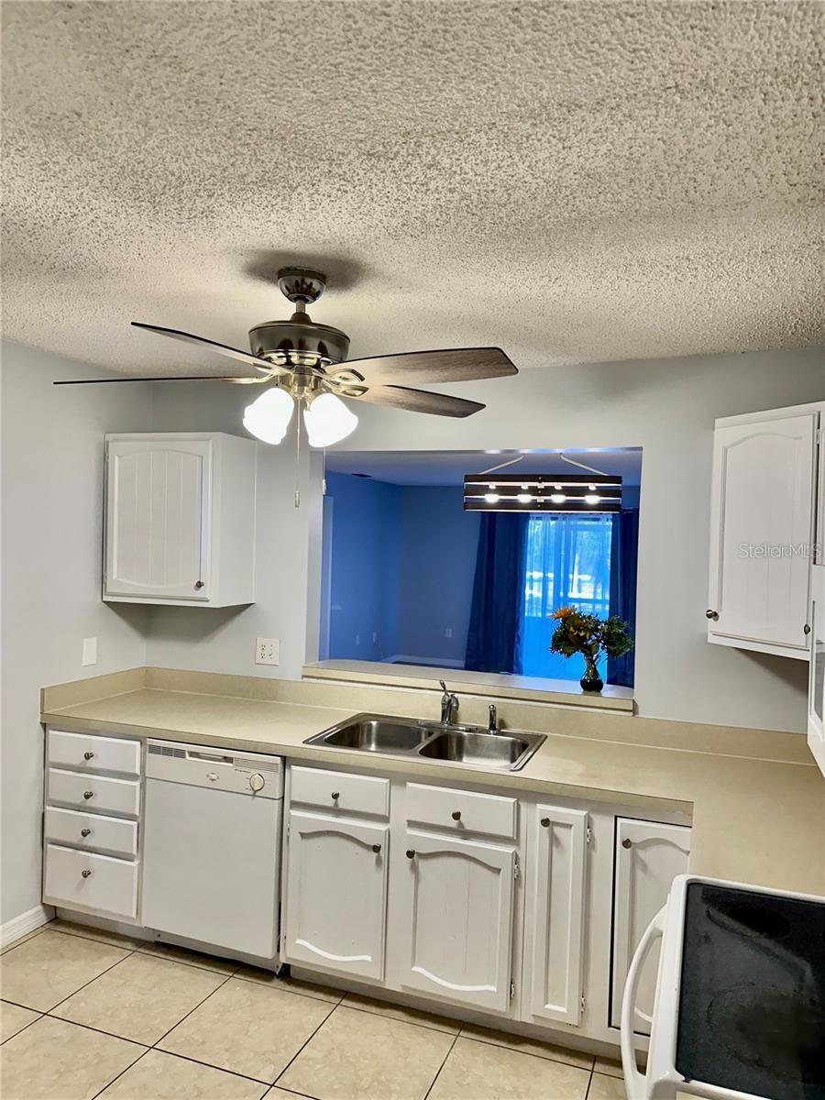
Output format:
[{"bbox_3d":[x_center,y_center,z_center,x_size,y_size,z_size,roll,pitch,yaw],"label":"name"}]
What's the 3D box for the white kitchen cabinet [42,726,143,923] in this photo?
[{"bbox_3d":[-1.214,1.127,3.382,0.525,0.788,0.580,2,1,21],"label":"white kitchen cabinet"}]

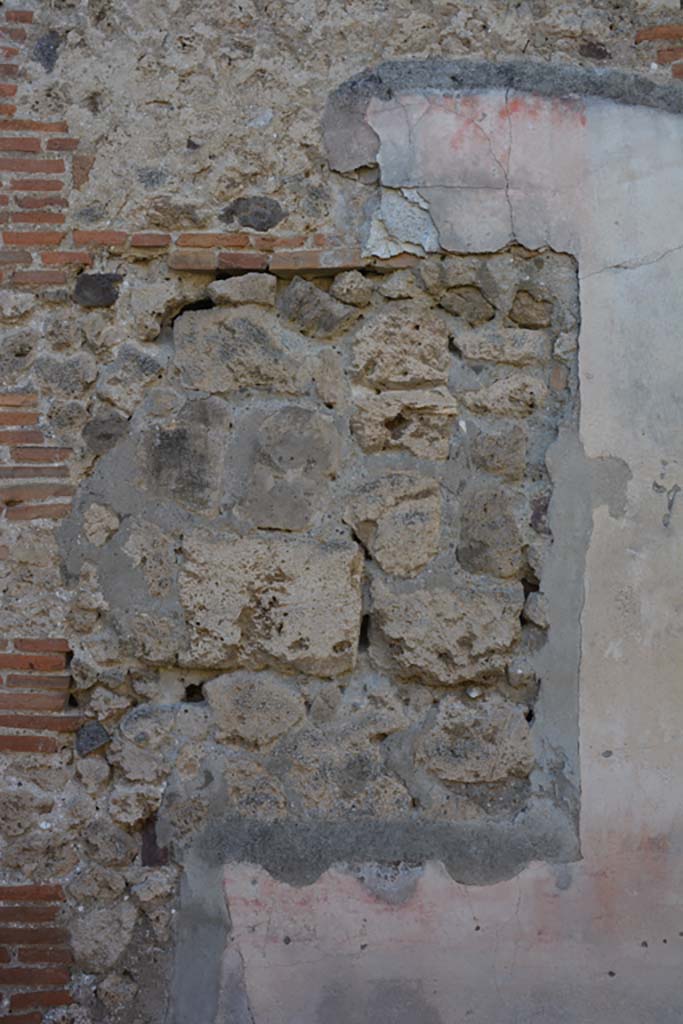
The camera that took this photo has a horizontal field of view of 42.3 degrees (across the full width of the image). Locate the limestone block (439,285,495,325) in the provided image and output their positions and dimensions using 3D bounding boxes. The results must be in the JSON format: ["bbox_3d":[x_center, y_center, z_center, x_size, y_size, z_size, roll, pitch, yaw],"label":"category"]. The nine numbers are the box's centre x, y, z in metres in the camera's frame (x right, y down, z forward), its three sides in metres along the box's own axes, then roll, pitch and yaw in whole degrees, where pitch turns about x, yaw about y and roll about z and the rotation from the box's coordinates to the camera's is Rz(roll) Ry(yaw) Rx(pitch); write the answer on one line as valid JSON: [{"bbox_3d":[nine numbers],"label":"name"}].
[{"bbox_3d":[0.330,-0.548,2.380,0.143,0.100,0.100,0,0,0],"label":"limestone block"}]

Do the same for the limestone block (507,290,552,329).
[{"bbox_3d":[0.533,-0.575,2.489,0.123,0.112,0.085,0,-2,0],"label":"limestone block"}]

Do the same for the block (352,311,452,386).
[{"bbox_3d":[0.155,-0.423,2.365,0.248,0.202,0.170,0,0,0],"label":"block"}]

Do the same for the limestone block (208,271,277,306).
[{"bbox_3d":[-0.283,-0.638,2.518,0.191,0.101,0.120,0,-2,0],"label":"limestone block"}]

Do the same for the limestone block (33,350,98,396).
[{"bbox_3d":[-0.714,-0.358,2.335,0.155,0.114,0.110,0,0,0],"label":"limestone block"}]

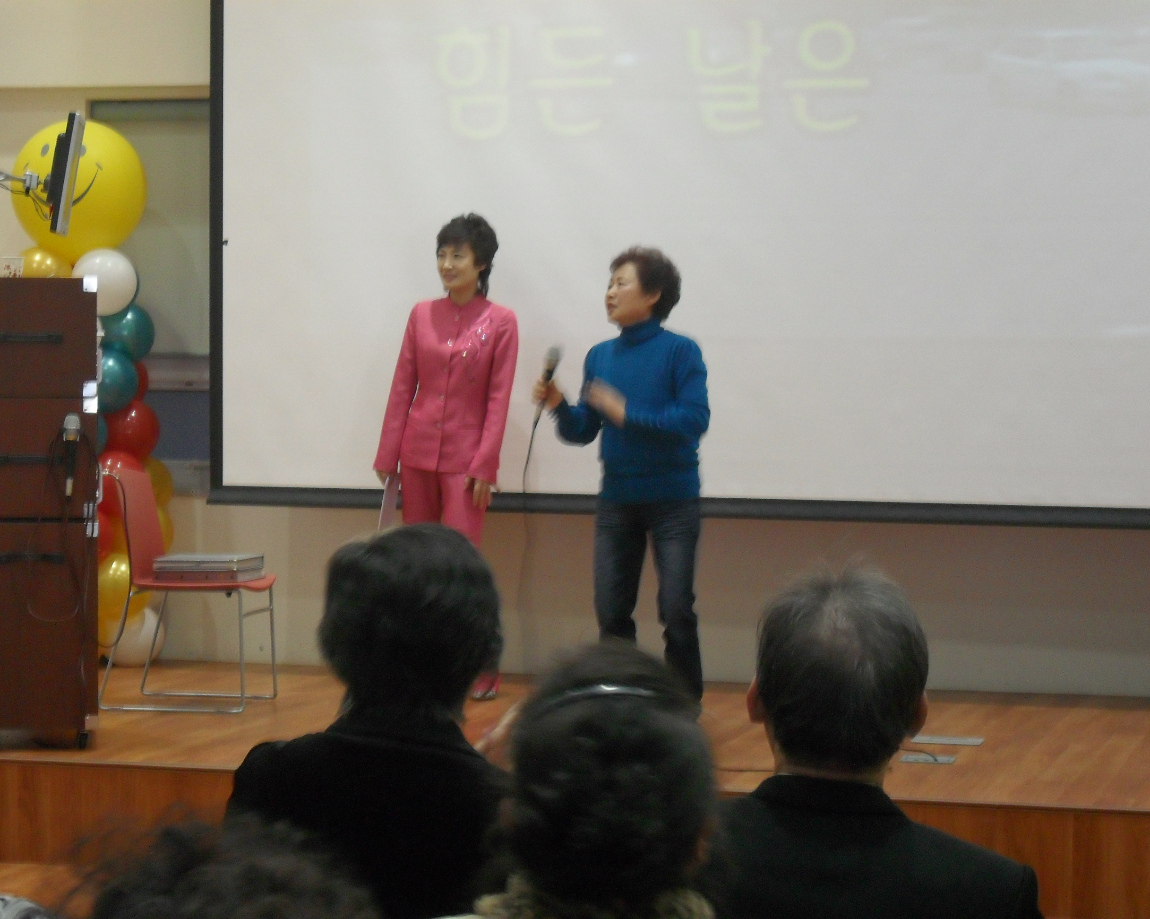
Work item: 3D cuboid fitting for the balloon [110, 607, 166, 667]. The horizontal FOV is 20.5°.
[{"bbox_3d":[-1.670,0.672,12.120,0.230,0.230,0.230,0,2,0],"label":"balloon"}]

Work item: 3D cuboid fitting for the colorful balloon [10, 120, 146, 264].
[{"bbox_3d":[-1.875,-1.010,12.020,0.515,0.540,0.510,1,2,6],"label":"colorful balloon"}]

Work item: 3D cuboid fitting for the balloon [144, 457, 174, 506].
[{"bbox_3d":[-1.641,0.086,12.200,0.225,0.230,0.225,0,2,0],"label":"balloon"}]

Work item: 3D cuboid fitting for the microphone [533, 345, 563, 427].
[{"bbox_3d":[-0.089,-0.244,10.350,0.050,0.245,0.050,14,6,0],"label":"microphone"}]

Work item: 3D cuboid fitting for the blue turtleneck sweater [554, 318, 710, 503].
[{"bbox_3d":[0.195,-0.166,10.720,0.460,0.630,0.360,2,3,38],"label":"blue turtleneck sweater"}]

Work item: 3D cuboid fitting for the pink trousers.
[{"bbox_3d":[-0.457,0.389,11.300,0.360,0.870,0.250,1,2,15],"label":"pink trousers"}]

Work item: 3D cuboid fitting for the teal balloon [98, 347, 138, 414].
[{"bbox_3d":[-1.755,-0.295,11.920,0.245,0.250,0.245,0,2,-9],"label":"teal balloon"}]

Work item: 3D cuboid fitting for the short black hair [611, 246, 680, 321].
[{"bbox_3d":[0.237,-0.593,10.750,0.250,0.250,0.210,-1,3,-35],"label":"short black hair"}]

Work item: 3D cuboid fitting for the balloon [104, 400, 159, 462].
[{"bbox_3d":[-1.682,-0.110,12.050,0.235,0.240,0.235,0,2,-9],"label":"balloon"}]

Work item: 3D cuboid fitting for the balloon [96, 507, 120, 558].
[{"bbox_3d":[-1.827,0.278,12.100,0.220,0.220,0.220,0,2,0],"label":"balloon"}]

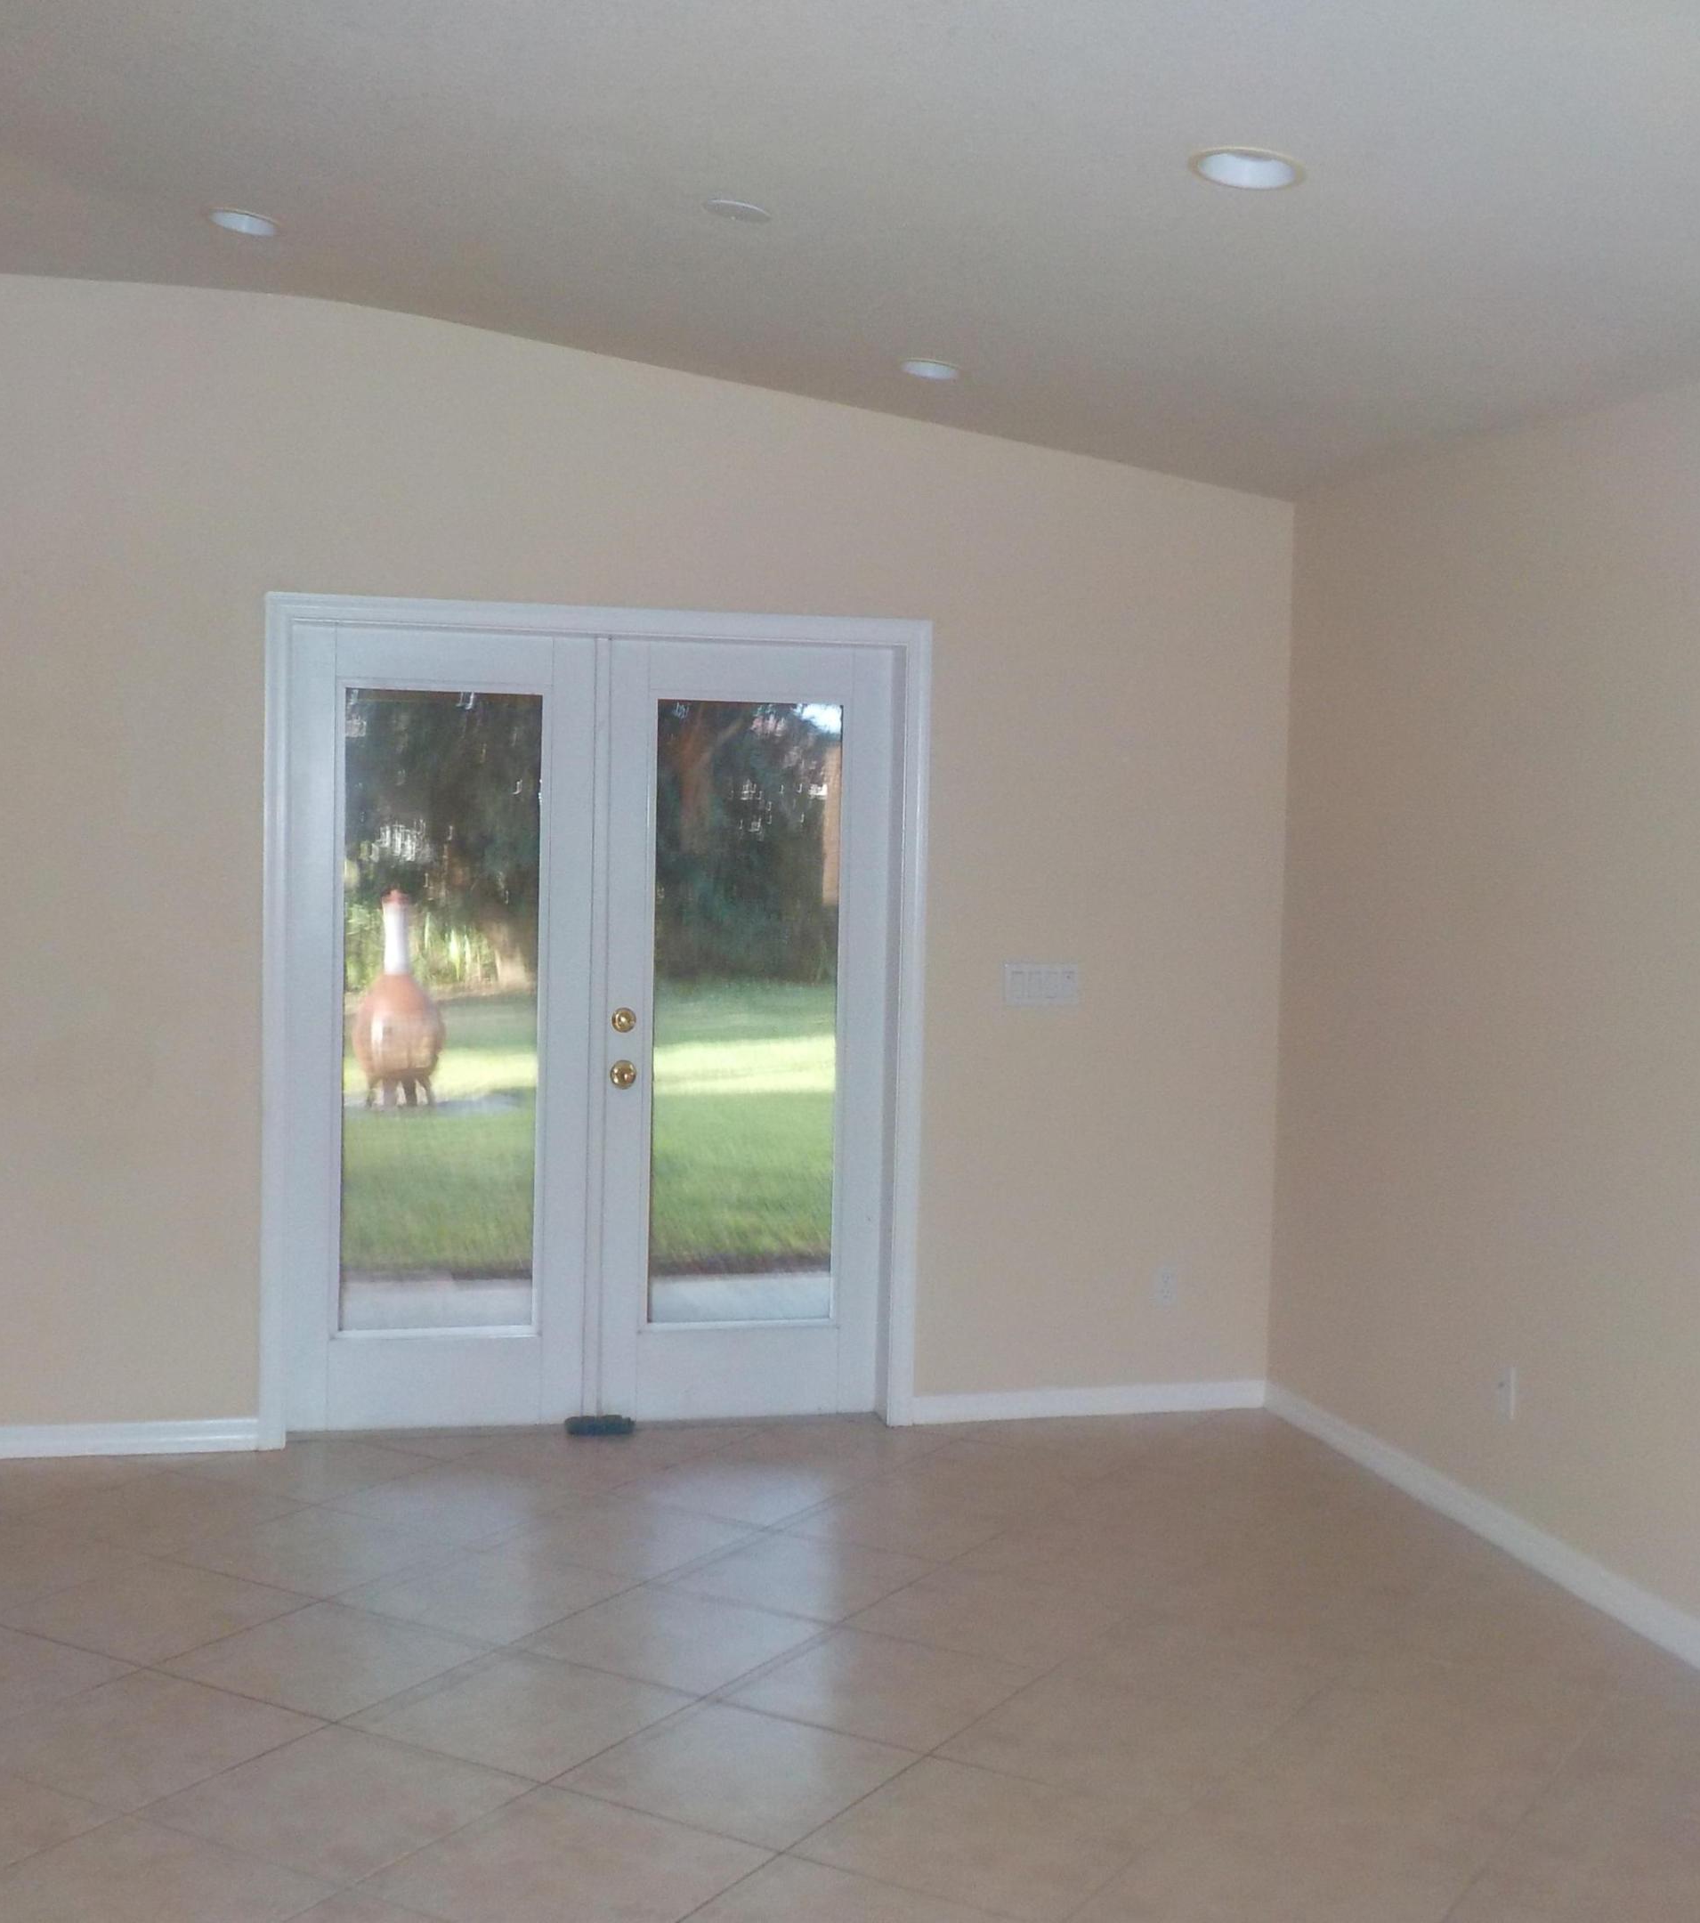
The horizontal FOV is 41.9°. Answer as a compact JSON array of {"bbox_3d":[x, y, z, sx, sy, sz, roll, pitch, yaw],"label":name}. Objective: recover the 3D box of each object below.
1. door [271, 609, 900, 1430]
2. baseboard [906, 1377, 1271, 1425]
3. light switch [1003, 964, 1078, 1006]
[{"bbox_3d":[-0.675,0.186,5.840,1.590,2.070,0.100,1,3,-13],"label":"door"},{"bbox_3d":[0.673,1.203,6.061,1.020,0.083,0.015,1,3,-13],"label":"baseboard"},{"bbox_3d":[0.517,0.062,5.972,0.208,0.116,0.012,1,3,-13],"label":"light switch"}]

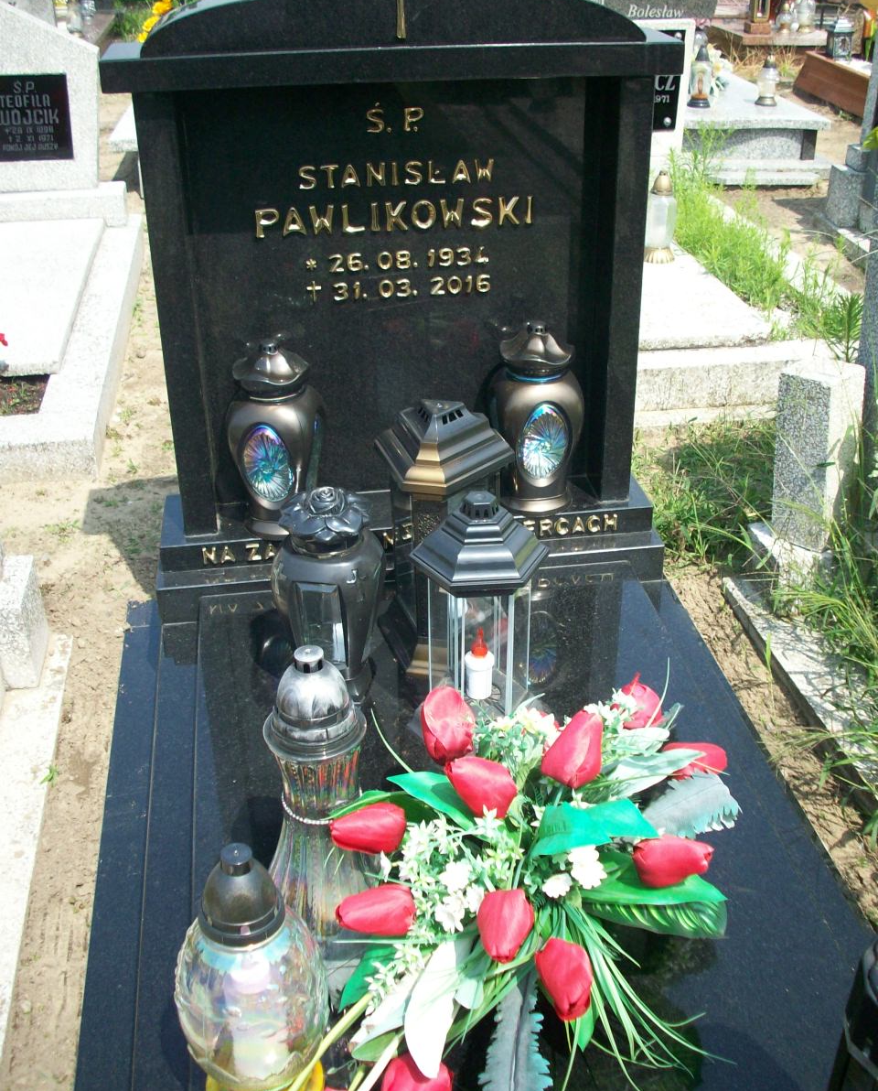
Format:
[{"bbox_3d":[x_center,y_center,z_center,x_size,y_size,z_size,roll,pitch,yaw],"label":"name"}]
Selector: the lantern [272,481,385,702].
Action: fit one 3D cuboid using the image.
[{"bbox_3d":[-0.148,0.069,1.703,0.153,0.326,0.153,3,31,4],"label":"lantern"}]

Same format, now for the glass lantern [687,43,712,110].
[{"bbox_3d":[1.315,-2.360,6.300,0.115,0.305,0.115,-5,29,-8],"label":"glass lantern"}]

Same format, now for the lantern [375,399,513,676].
[{"bbox_3d":[-0.001,-0.020,1.797,0.201,0.384,0.175,6,32,10],"label":"lantern"}]

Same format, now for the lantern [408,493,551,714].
[{"bbox_3d":[0.054,0.078,1.686,0.183,0.331,0.163,-2,31,-4],"label":"lantern"}]

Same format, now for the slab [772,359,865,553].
[{"bbox_3d":[0.687,-0.161,2.253,0.122,0.315,0.098,-28,35,-37],"label":"slab"}]

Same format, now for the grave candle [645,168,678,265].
[{"bbox_3d":[0.718,-1.060,4.017,0.100,0.277,0.100,4,27,9],"label":"grave candle"}]

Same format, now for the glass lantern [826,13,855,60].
[{"bbox_3d":[2.586,-3.268,8.050,0.145,0.290,0.145,-5,29,-8],"label":"glass lantern"}]

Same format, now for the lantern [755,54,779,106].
[{"bbox_3d":[1.657,-2.346,6.298,0.108,0.230,0.108,6,28,13],"label":"lantern"}]

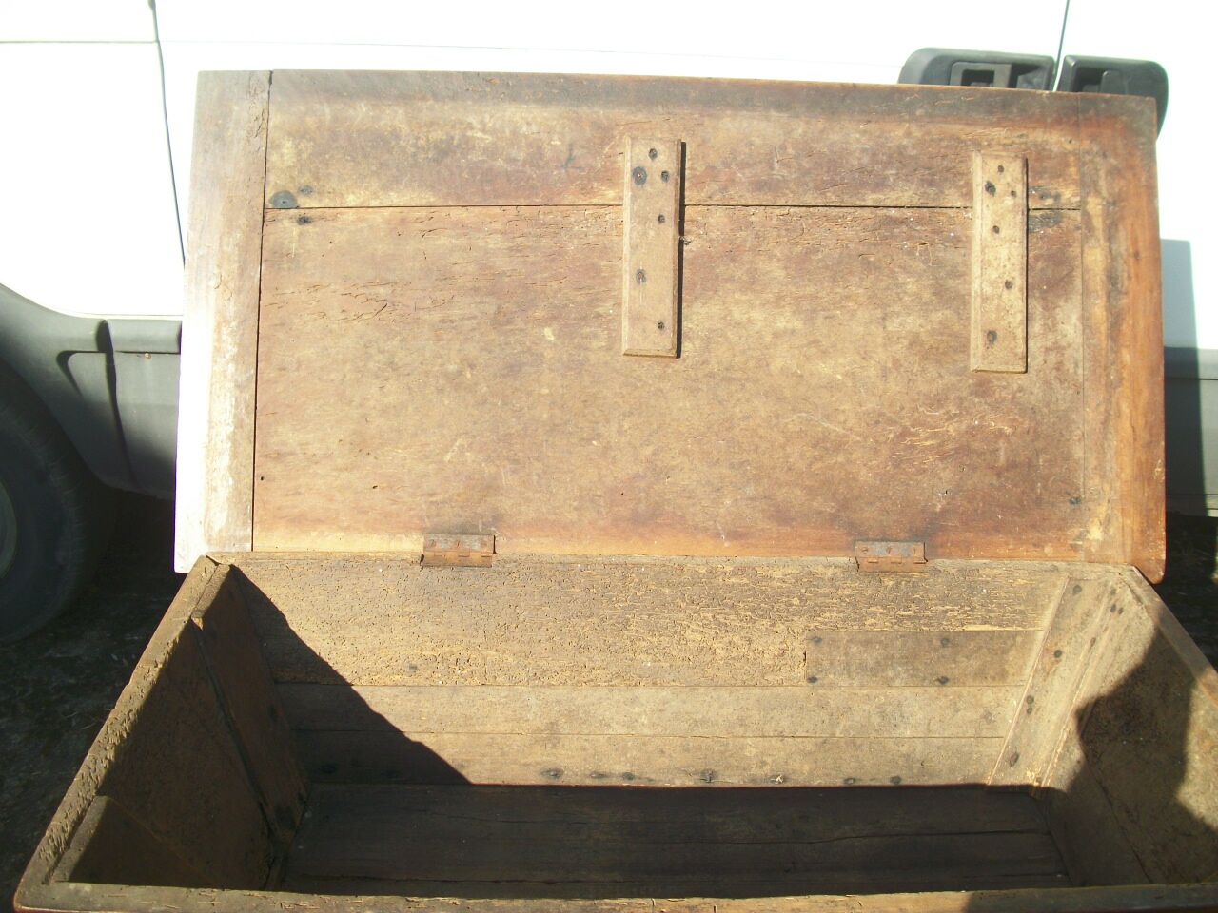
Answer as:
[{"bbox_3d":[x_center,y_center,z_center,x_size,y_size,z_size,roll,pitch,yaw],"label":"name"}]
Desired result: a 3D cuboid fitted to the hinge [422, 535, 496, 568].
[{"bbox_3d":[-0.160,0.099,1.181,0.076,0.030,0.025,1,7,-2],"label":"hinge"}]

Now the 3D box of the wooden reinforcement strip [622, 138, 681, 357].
[{"bbox_3d":[0.046,-0.227,1.213,0.059,0.237,0.015,1,-4,-2],"label":"wooden reinforcement strip"}]

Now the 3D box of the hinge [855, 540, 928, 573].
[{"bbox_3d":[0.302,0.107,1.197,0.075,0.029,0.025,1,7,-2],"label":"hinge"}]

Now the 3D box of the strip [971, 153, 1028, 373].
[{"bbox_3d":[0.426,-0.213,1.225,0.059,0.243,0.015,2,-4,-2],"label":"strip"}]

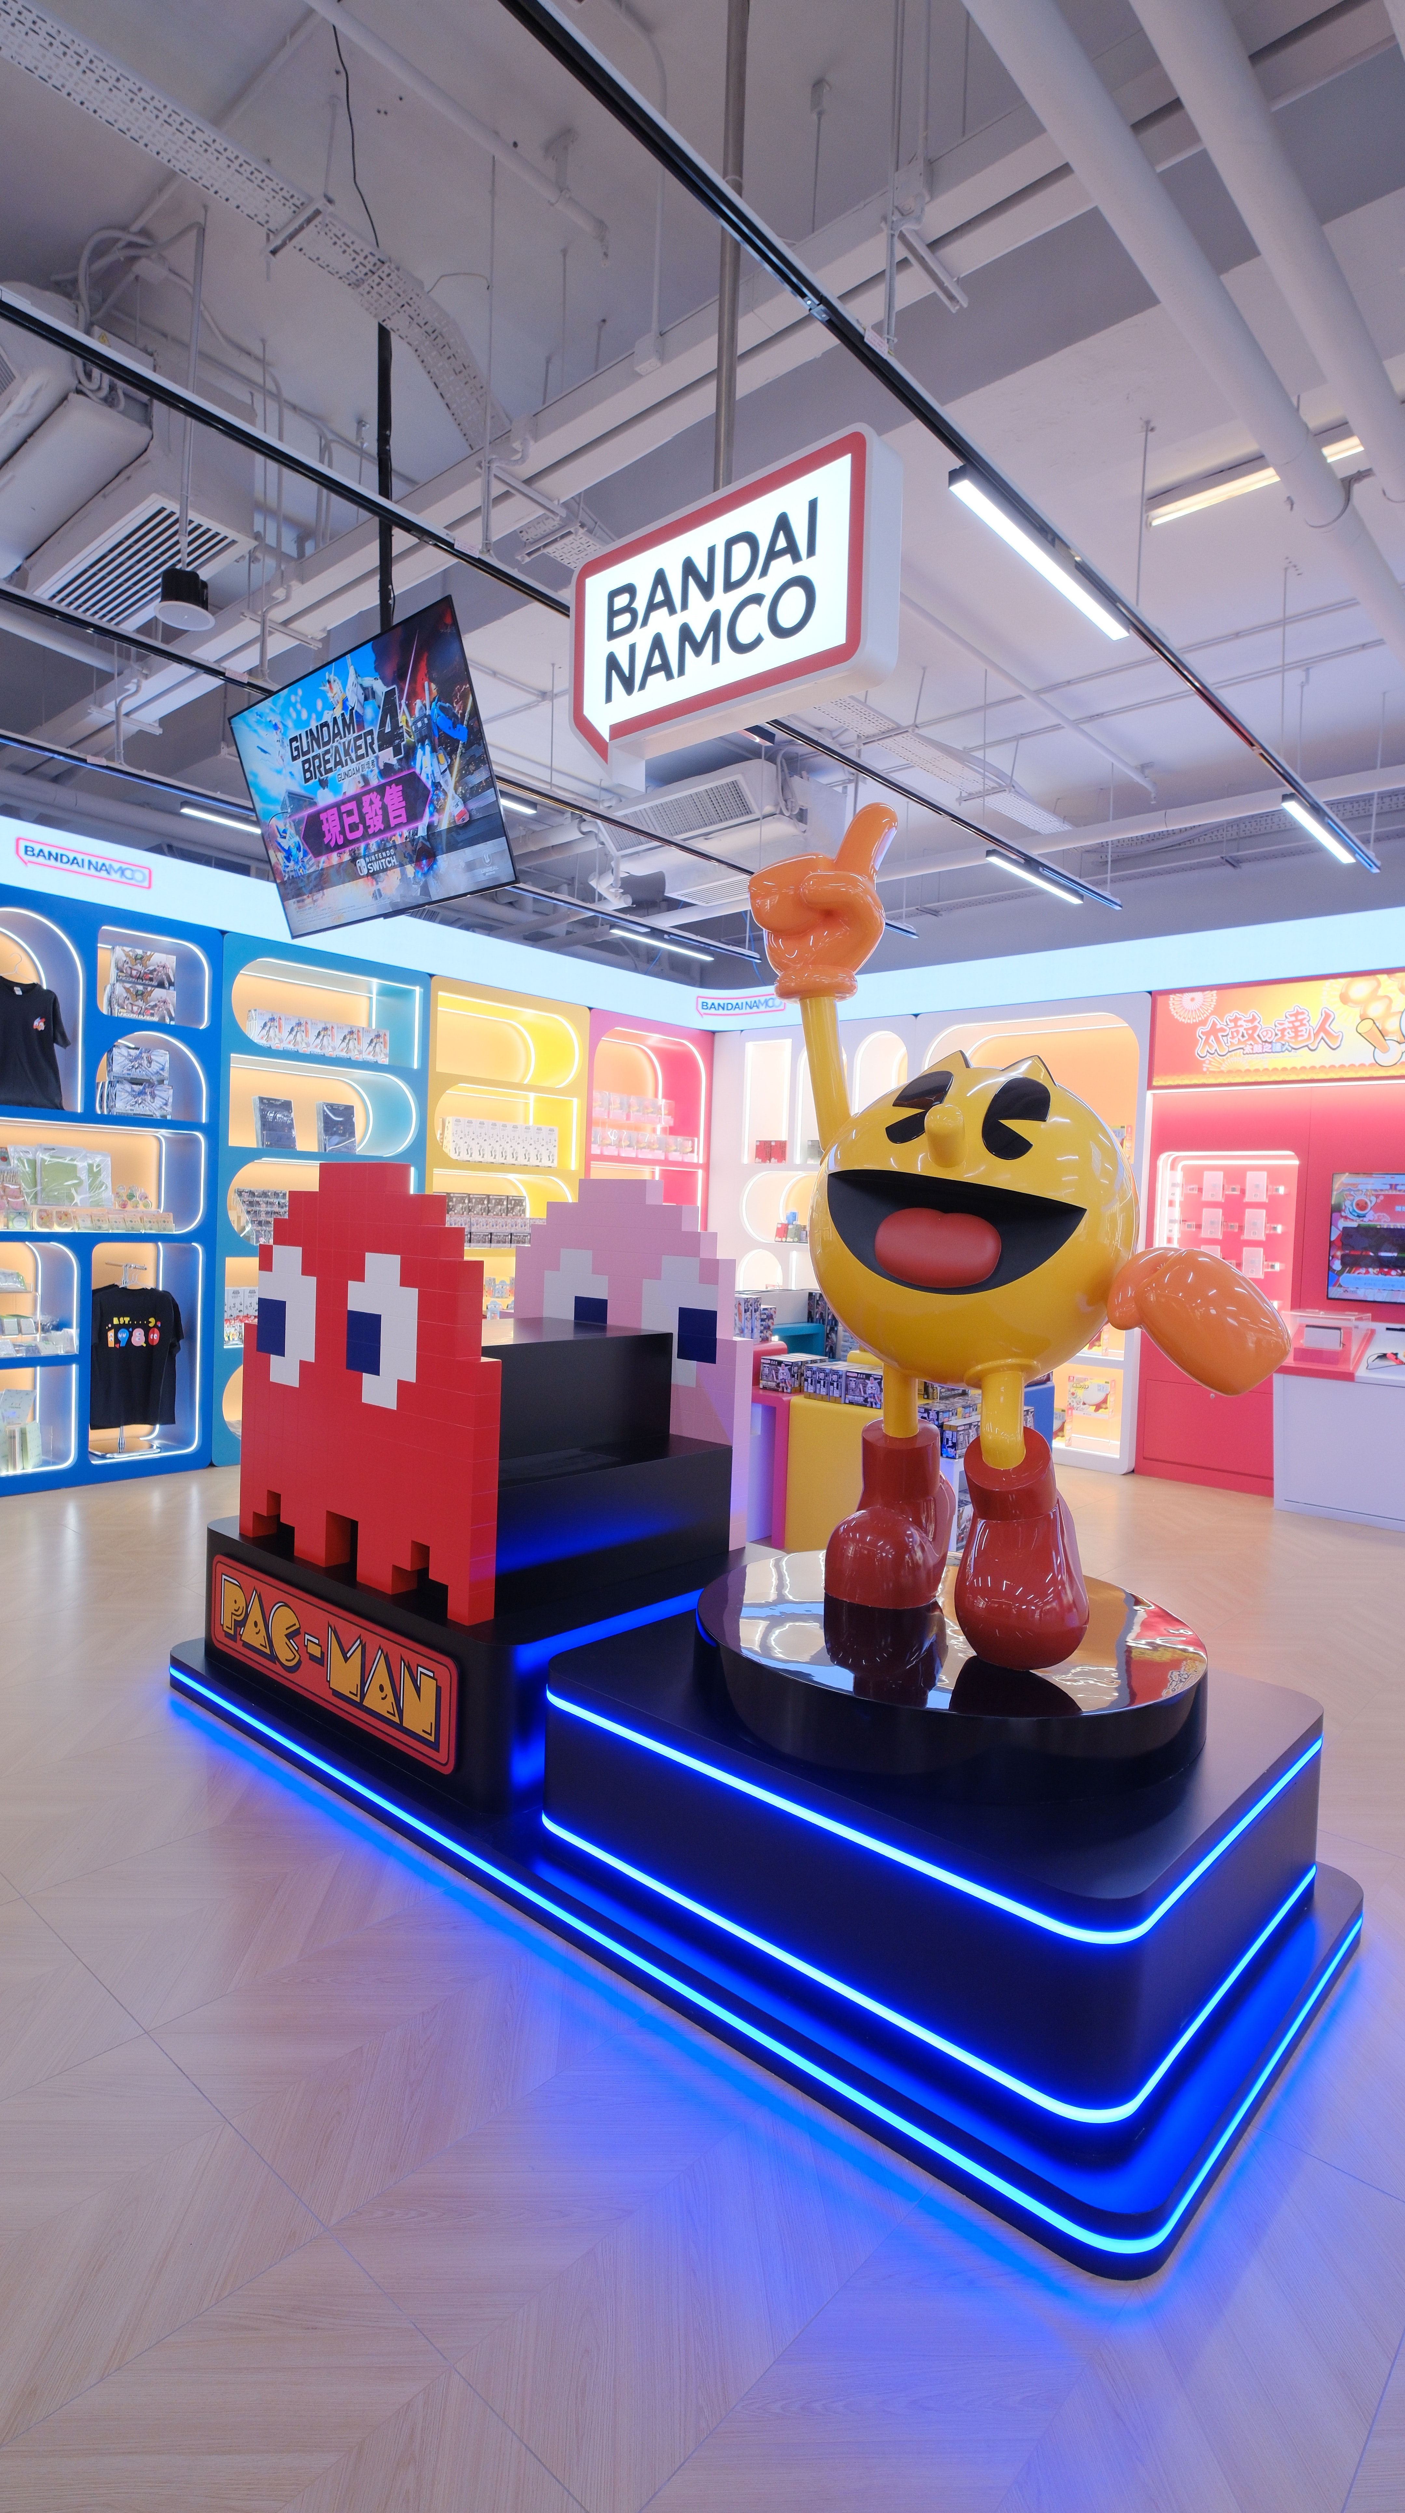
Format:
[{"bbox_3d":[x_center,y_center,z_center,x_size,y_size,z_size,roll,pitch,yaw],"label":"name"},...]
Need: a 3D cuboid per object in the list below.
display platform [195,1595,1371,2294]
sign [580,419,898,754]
[{"bbox_3d":[-0.079,1.037,2.839,2.792,0.436,1.193,3,3,41],"label":"display platform"},{"bbox_3d":[0.042,-1.451,2.744,0.877,0.520,0.115,3,3,41],"label":"sign"}]

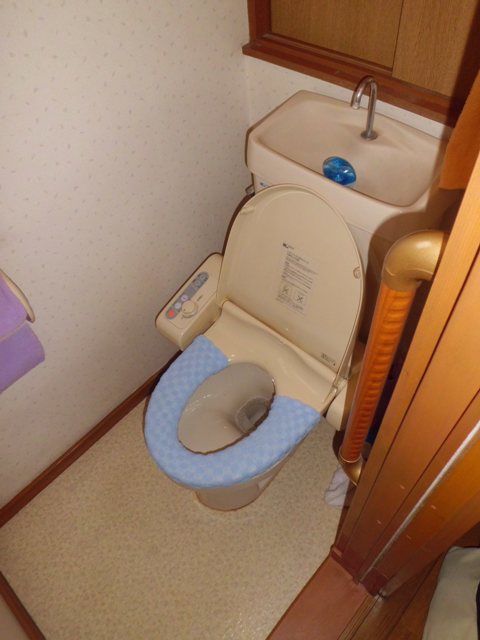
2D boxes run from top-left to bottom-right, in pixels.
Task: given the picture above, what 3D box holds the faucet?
[{"bbox_3d":[0.248,-0.410,0.943,0.035,0.137,0.088,35,64,27],"label":"faucet"}]

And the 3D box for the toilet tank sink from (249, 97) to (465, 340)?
[{"bbox_3d":[0.246,-0.211,1.142,0.432,0.448,0.229,35,64,27],"label":"toilet tank sink"}]

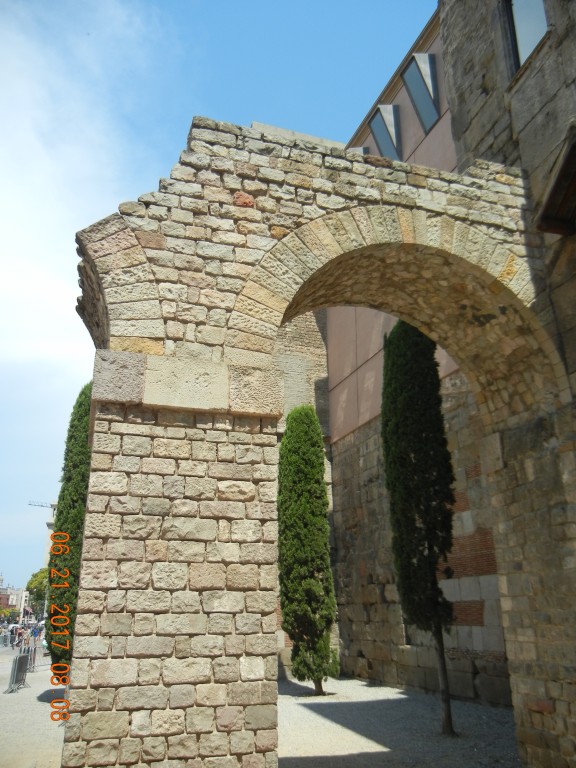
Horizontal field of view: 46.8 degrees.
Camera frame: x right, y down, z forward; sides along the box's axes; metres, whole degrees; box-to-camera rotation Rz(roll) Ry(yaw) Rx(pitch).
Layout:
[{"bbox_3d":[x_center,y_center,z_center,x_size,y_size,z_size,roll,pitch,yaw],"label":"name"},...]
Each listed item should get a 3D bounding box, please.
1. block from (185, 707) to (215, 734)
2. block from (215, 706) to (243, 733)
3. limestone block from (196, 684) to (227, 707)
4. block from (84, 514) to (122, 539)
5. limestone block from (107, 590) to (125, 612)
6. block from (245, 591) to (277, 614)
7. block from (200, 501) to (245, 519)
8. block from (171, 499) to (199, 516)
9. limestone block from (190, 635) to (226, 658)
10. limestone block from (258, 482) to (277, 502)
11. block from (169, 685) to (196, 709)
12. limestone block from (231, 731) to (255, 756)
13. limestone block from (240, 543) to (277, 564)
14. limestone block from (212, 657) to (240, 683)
[{"bbox_3d":[-0.693,2.590,5.147,0.208,0.184,0.200,6,-21,-16],"label":"block"},{"bbox_3d":[-0.434,2.370,4.738,0.192,0.153,0.200,6,-21,-17],"label":"block"},{"bbox_3d":[-0.609,2.416,5.177,0.241,0.156,0.170,5,-21,-16],"label":"limestone block"},{"bbox_3d":[-1.430,1.111,5.140,0.264,0.177,0.200,6,-21,-17],"label":"block"},{"bbox_3d":[-1.232,1.556,4.758,0.127,0.143,0.200,6,-21,-17],"label":"limestone block"},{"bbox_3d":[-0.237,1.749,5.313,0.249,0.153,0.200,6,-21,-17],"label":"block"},{"bbox_3d":[-0.570,1.091,5.676,0.384,0.149,0.170,5,-21,-16],"label":"block"},{"bbox_3d":[-0.892,1.063,5.643,0.226,0.139,0.200,6,-21,-16],"label":"block"},{"bbox_3d":[-0.604,1.908,4.846,0.238,0.135,0.200,6,-21,-17],"label":"limestone block"},{"bbox_3d":[-0.184,0.887,5.359,0.157,0.159,0.200,6,-21,-17],"label":"limestone block"},{"bbox_3d":[-0.759,2.195,4.690,0.178,0.148,0.200,6,-21,-17],"label":"block"},{"bbox_3d":[-0.374,2.748,5.123,0.197,0.157,0.180,6,-21,-17],"label":"limestone block"},{"bbox_3d":[-0.263,1.393,5.433,0.299,0.151,0.200,6,-21,-17],"label":"limestone block"},{"bbox_3d":[-0.506,2.253,5.256,0.210,0.187,0.180,6,-21,-17],"label":"limestone block"}]

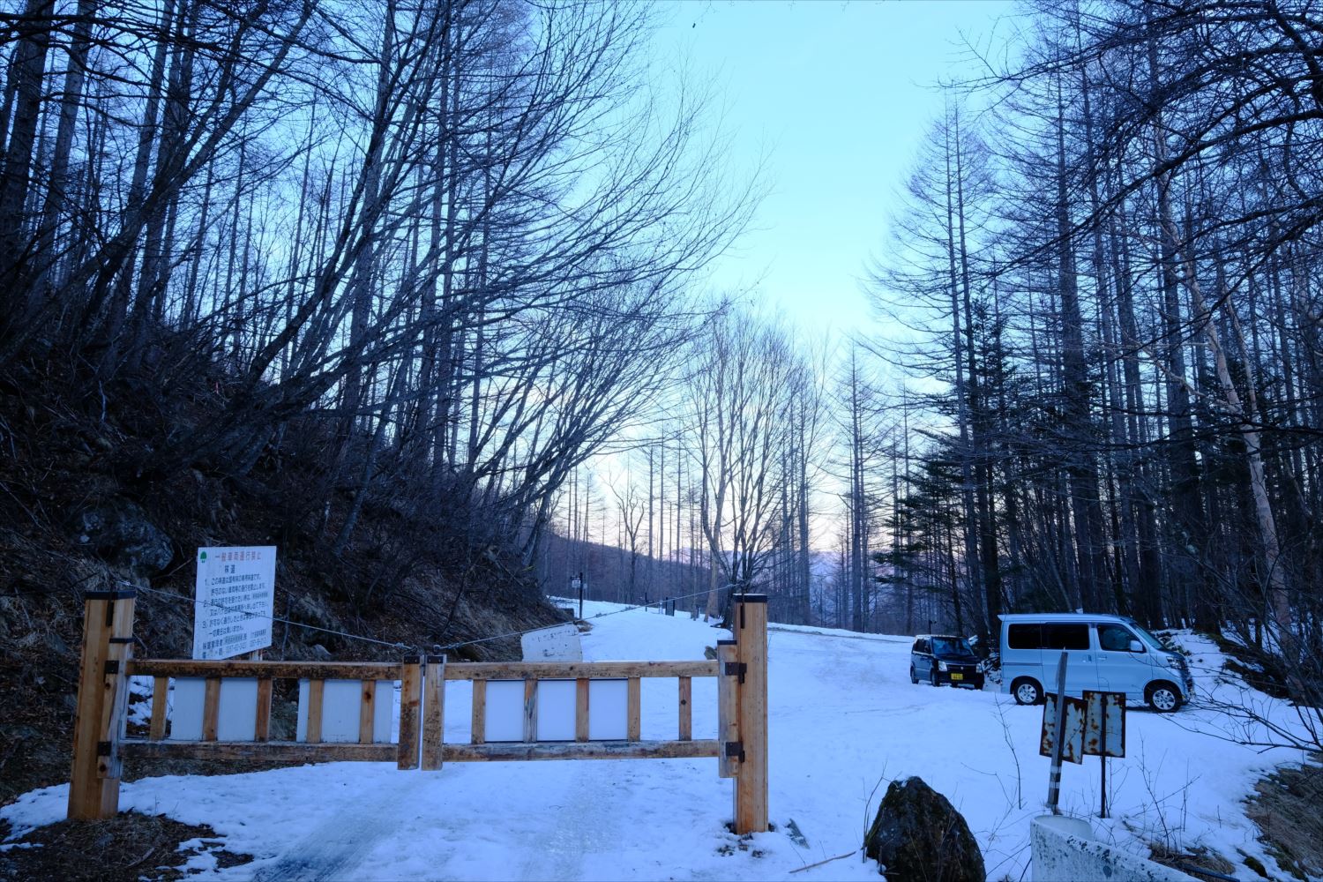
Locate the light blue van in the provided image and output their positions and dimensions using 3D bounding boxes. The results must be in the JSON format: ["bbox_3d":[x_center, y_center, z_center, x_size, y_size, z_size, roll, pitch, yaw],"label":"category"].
[{"bbox_3d":[8.865,4.470,18.064,3.395,1.880,1.475,-6,-12,29],"label":"light blue van"}]

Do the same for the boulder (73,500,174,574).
[{"bbox_3d":[-5.317,0.938,8.700,1.000,0.780,0.800,4,-8,-30],"label":"boulder"}]

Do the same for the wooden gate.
[{"bbox_3d":[-1.405,1.634,5.364,4.100,1.390,0.200,1,-7,-2],"label":"wooden gate"}]

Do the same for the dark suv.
[{"bbox_3d":[9.440,7.300,29.330,1.475,1.645,3.395,1,-11,0],"label":"dark suv"}]

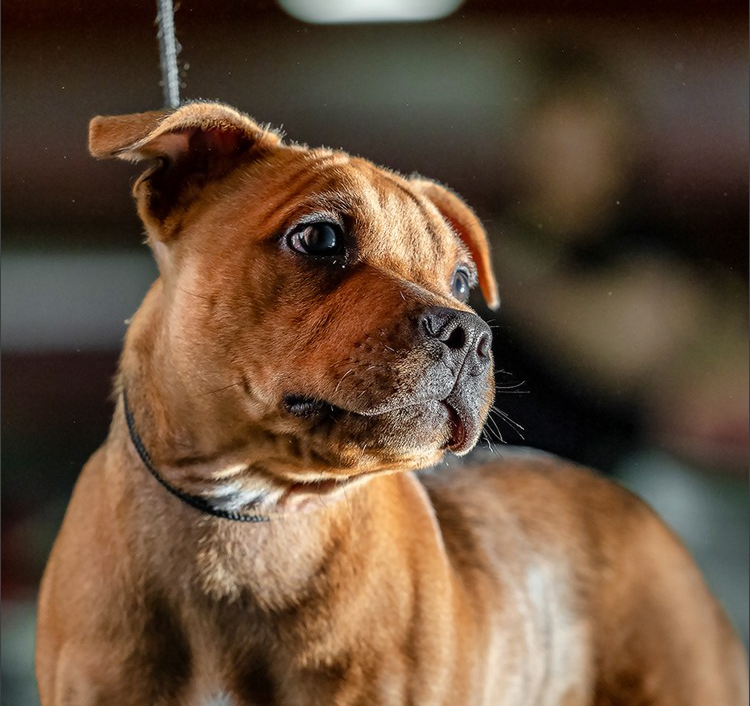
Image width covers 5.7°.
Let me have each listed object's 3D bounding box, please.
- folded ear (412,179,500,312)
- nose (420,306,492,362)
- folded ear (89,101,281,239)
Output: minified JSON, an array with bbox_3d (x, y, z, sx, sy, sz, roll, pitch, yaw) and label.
[{"bbox_3d":[0.038,-0.053,3.680,0.050,0.063,0.042,8,-6,45],"label":"folded ear"},{"bbox_3d":[0.038,-0.009,3.565,0.021,0.026,0.034,8,-6,45],"label":"nose"},{"bbox_3d":[-0.092,-0.088,3.620,0.060,0.062,0.070,8,-6,45],"label":"folded ear"}]

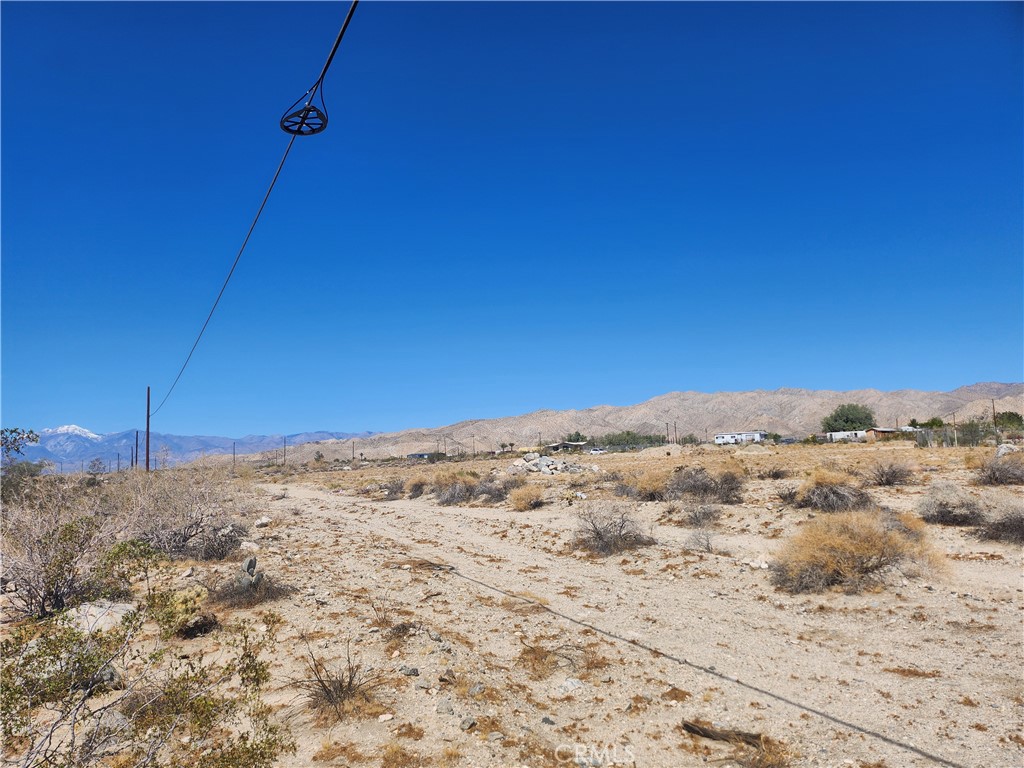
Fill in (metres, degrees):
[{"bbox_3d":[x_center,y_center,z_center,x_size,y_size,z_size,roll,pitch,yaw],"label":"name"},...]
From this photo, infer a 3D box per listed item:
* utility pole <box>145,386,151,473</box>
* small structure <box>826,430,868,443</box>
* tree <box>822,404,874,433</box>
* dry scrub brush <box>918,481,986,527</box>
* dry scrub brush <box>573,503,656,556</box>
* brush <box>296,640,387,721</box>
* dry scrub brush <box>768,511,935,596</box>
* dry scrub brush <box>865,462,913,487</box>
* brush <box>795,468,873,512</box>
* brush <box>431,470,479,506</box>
[{"bbox_3d":[-34.852,4.741,68.000,0.300,9.003,0.300,0,-6,0],"label":"utility pole"},{"bbox_3d":[82.694,12.940,175.000,9.600,2.800,3.000,-4,-6,25],"label":"small structure"},{"bbox_3d":[104.903,12.351,222.000,16.885,11.882,15.500,0,-6,0],"label":"tree"},{"bbox_3d":[7.959,2.154,12.887,1.025,0.740,0.869,-5,-6,31],"label":"dry scrub brush"},{"bbox_3d":[1.704,2.368,11.800,1.303,0.798,1.150,0,-6,0],"label":"dry scrub brush"},{"bbox_3d":[-1.129,1.923,4.700,0.584,0.450,0.550,0,-6,0],"label":"brush"},{"bbox_3d":[4.136,1.962,8.600,1.970,0.908,1.700,0,-6,0],"label":"dry scrub brush"},{"bbox_3d":[12.572,2.955,23.708,1.379,0.802,1.180,-4,-6,27],"label":"dry scrub brush"},{"bbox_3d":[7.282,2.370,16.081,1.567,0.920,1.321,-4,-6,24],"label":"brush"},{"bbox_3d":[-1.692,3.045,20.892,1.363,0.973,1.166,-1,-5,-5],"label":"brush"}]

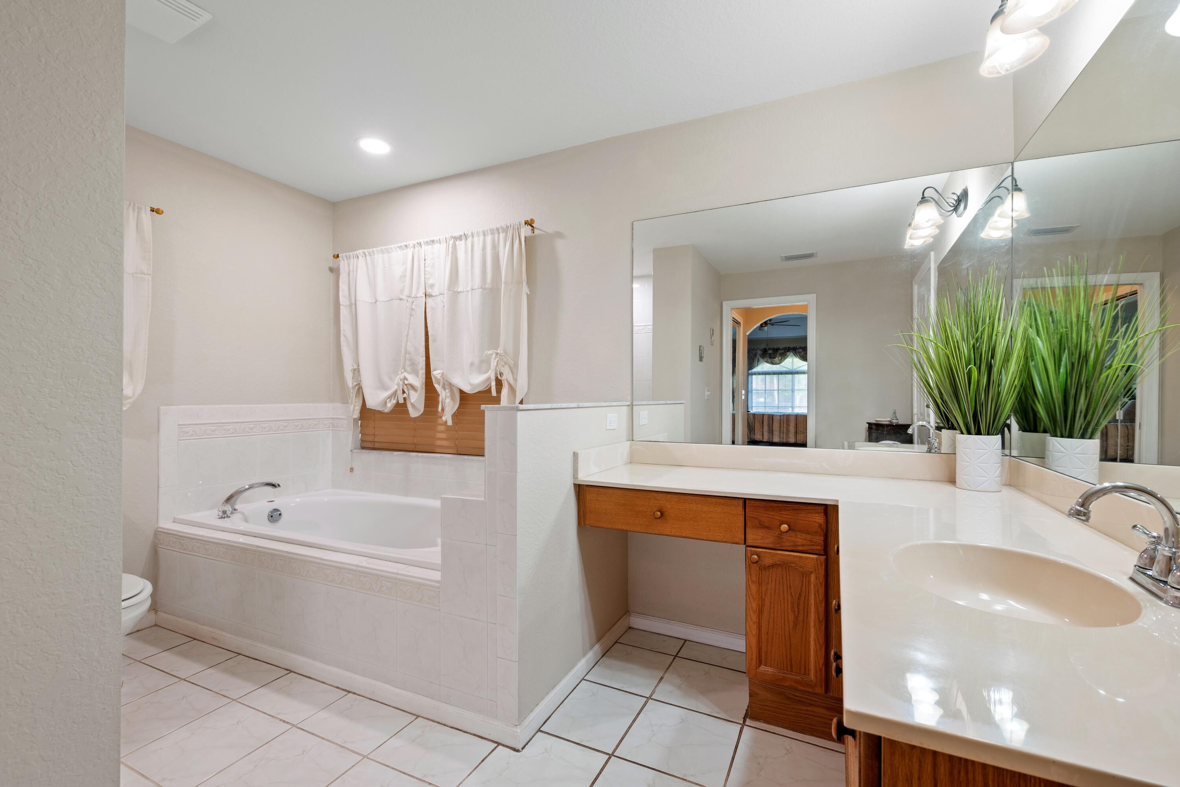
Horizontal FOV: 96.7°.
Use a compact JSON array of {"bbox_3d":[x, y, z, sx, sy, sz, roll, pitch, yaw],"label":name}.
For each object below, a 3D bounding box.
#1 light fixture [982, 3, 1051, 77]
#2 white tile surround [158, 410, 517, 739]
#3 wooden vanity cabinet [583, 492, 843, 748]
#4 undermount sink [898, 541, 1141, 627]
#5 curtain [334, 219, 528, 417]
[{"bbox_3d":[1.070,-0.919,1.337,0.139,0.152,0.139,0,0,25],"label":"light fixture"},{"bbox_3d":[-0.966,0.591,2.548,2.111,1.086,0.977,0,0,25],"label":"white tile surround"},{"bbox_3d":[0.489,0.740,2.075,0.922,0.778,0.579,0,0,25],"label":"wooden vanity cabinet"},{"bbox_3d":[0.757,0.405,0.968,0.350,0.143,0.459,0,0,25],"label":"undermount sink"},{"bbox_3d":[-0.955,-0.355,3.010,1.403,1.056,0.101,0,0,25],"label":"curtain"}]

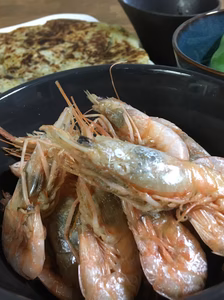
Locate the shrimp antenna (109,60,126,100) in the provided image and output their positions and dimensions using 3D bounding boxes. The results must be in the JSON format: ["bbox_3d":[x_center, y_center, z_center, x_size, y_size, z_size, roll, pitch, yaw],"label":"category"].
[{"bbox_3d":[0.003,-0.040,0.191,0.011,0.024,0.006,-2,40,2],"label":"shrimp antenna"}]

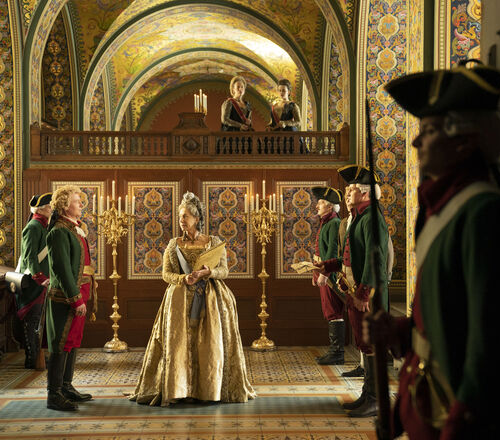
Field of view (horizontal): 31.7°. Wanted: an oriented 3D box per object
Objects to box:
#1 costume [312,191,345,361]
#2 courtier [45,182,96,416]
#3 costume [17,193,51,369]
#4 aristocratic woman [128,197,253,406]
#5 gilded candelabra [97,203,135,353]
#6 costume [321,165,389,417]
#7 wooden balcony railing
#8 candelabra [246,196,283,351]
[{"bbox_3d":[0.850,0.585,9.420,0.430,1.870,0.500,0,0,-12],"label":"costume"},{"bbox_3d":[-1.485,0.710,7.260,0.430,1.620,0.530,0,0,-2],"label":"courtier"},{"bbox_3d":[-2.220,0.610,9.200,0.450,1.830,0.520,0,0,-9],"label":"costume"},{"bbox_3d":[-0.500,0.640,7.480,1.030,1.760,0.880,0,0,13],"label":"aristocratic woman"},{"bbox_3d":[-1.580,0.560,10.270,0.460,1.920,0.440,0,0,0],"label":"gilded candelabra"},{"bbox_3d":[0.840,0.550,7.080,0.500,1.940,0.520,0,0,-18],"label":"costume"},{"bbox_3d":[-0.730,-0.925,10.700,3.850,0.470,0.220,0,0,0],"label":"wooden balcony railing"},{"bbox_3d":[0.170,0.560,10.300,0.460,1.920,0.440,0,0,0],"label":"candelabra"}]

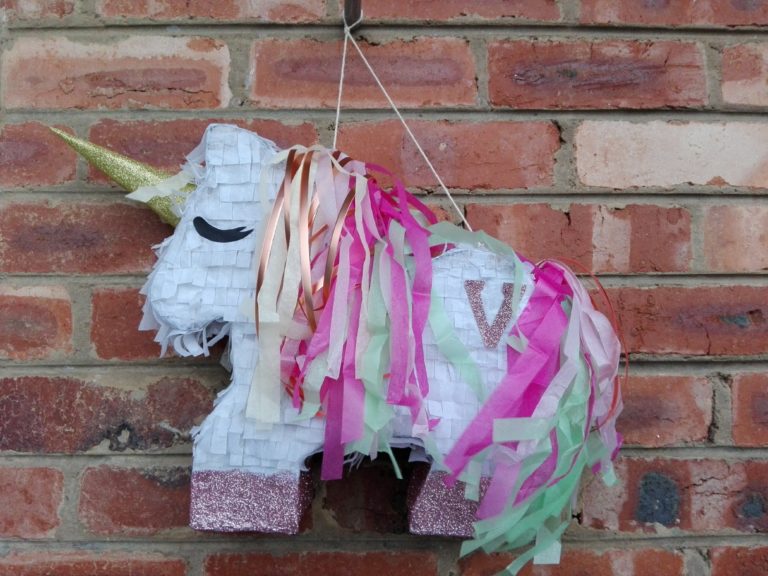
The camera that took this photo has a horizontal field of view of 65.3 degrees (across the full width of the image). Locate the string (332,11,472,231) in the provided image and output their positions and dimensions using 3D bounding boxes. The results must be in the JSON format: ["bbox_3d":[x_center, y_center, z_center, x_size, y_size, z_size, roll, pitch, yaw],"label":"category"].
[{"bbox_3d":[0.015,-0.153,0.540,0.121,0.215,0.035,0,-4,0],"label":"string"}]

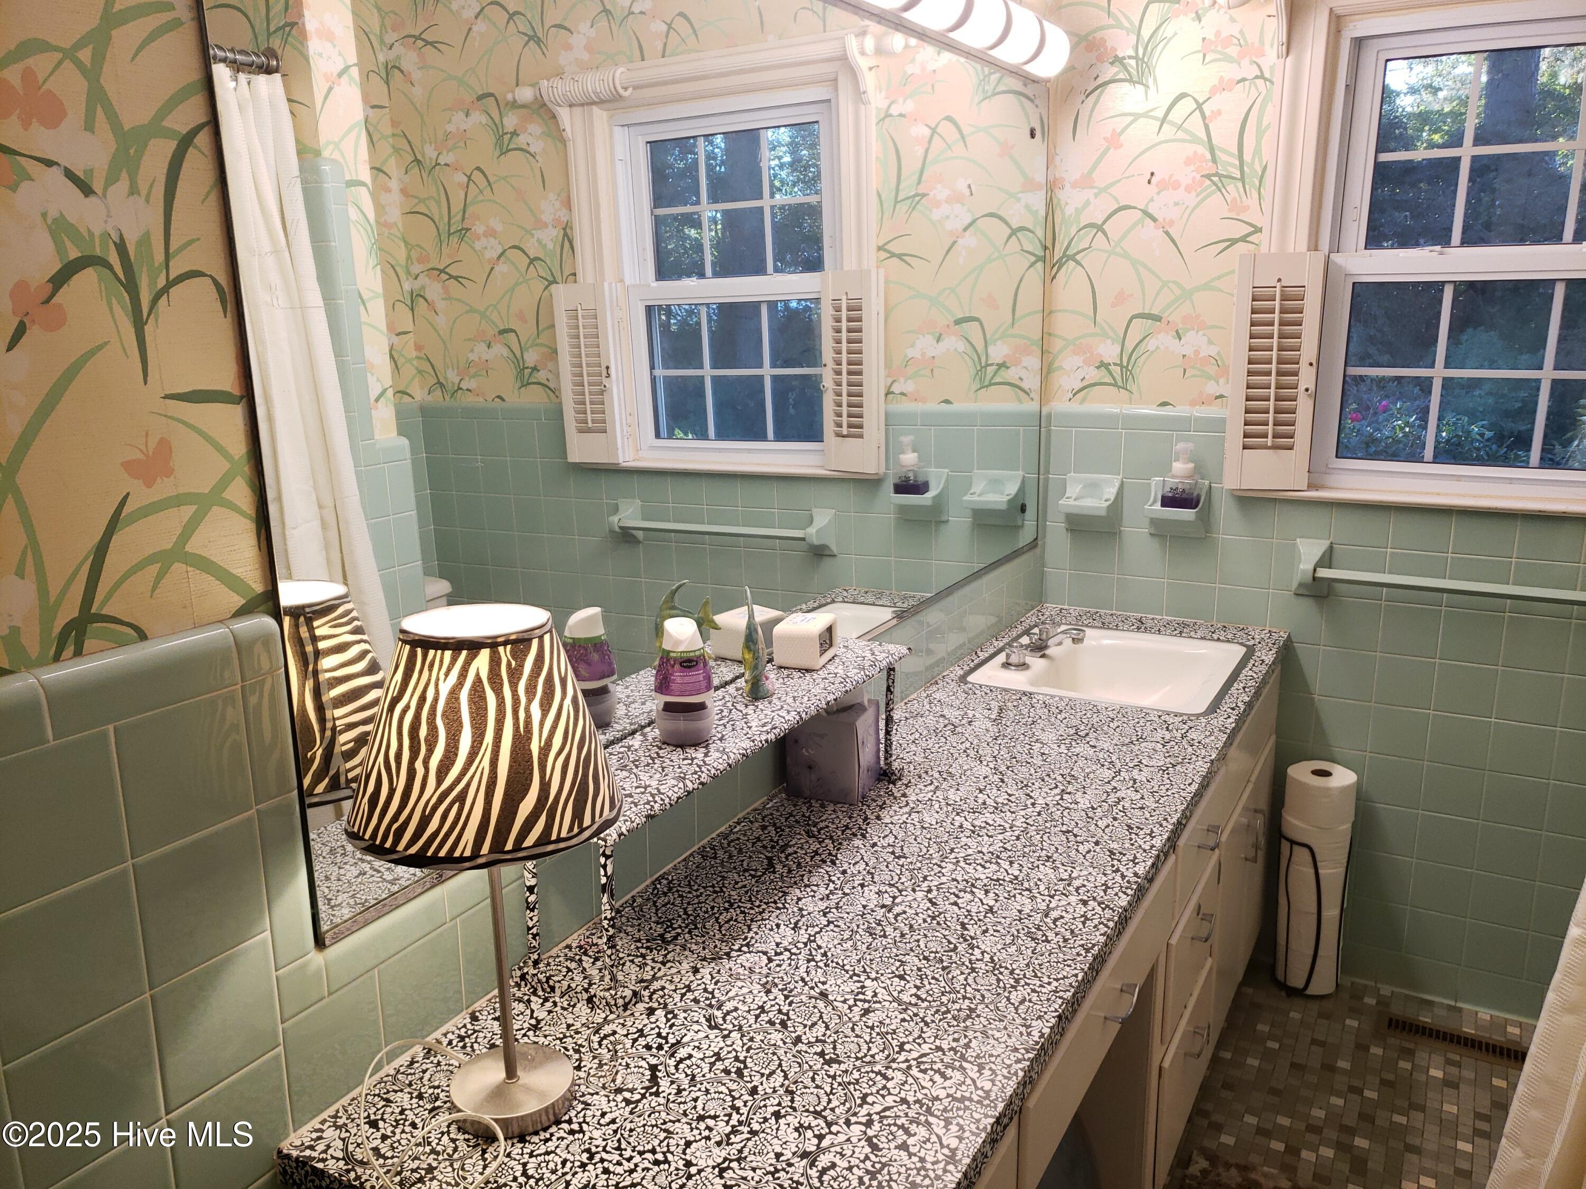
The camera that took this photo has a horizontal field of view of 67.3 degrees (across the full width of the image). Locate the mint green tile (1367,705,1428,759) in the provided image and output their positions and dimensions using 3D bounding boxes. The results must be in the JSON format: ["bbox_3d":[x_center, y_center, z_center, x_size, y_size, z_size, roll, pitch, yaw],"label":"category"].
[{"bbox_3d":[1.265,0.288,2.483,0.108,0.108,0.010,7,15,29],"label":"mint green tile"}]

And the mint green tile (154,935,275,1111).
[{"bbox_3d":[-0.479,0.353,0.991,0.010,0.108,0.108,7,15,29],"label":"mint green tile"}]

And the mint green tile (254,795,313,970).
[{"bbox_3d":[-0.438,0.246,1.024,0.010,0.151,0.044,7,16,29],"label":"mint green tile"}]

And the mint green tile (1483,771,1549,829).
[{"bbox_3d":[1.456,0.417,2.402,0.108,0.108,0.010,7,15,29],"label":"mint green tile"}]

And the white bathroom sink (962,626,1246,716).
[{"bbox_3d":[0.626,0.209,2.360,0.435,0.160,0.455,7,16,29],"label":"white bathroom sink"}]

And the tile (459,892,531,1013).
[{"bbox_3d":[-0.318,0.372,1.278,0.010,0.103,0.106,7,15,29],"label":"tile"}]

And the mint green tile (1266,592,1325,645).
[{"bbox_3d":[1.072,0.052,2.539,0.108,0.108,0.010,7,15,29],"label":"mint green tile"}]

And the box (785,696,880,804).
[{"bbox_3d":[0.061,0.225,1.752,0.111,0.122,0.111,4,14,20],"label":"box"}]

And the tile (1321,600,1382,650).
[{"bbox_3d":[1.169,0.062,2.488,0.108,0.108,0.010,7,15,29],"label":"tile"}]

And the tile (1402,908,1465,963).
[{"bbox_3d":[1.368,0.725,2.533,0.108,0.108,0.010,7,16,29],"label":"tile"}]

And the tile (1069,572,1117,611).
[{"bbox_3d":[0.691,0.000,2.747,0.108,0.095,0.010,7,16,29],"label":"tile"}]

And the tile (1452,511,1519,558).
[{"bbox_3d":[1.379,-0.128,2.370,0.109,0.102,0.010,7,15,28],"label":"tile"}]

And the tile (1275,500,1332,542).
[{"bbox_3d":[1.085,-0.162,2.524,0.109,0.105,0.010,7,15,28],"label":"tile"}]

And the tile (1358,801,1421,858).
[{"bbox_3d":[1.277,0.505,2.553,0.109,0.109,0.010,7,15,28],"label":"tile"}]

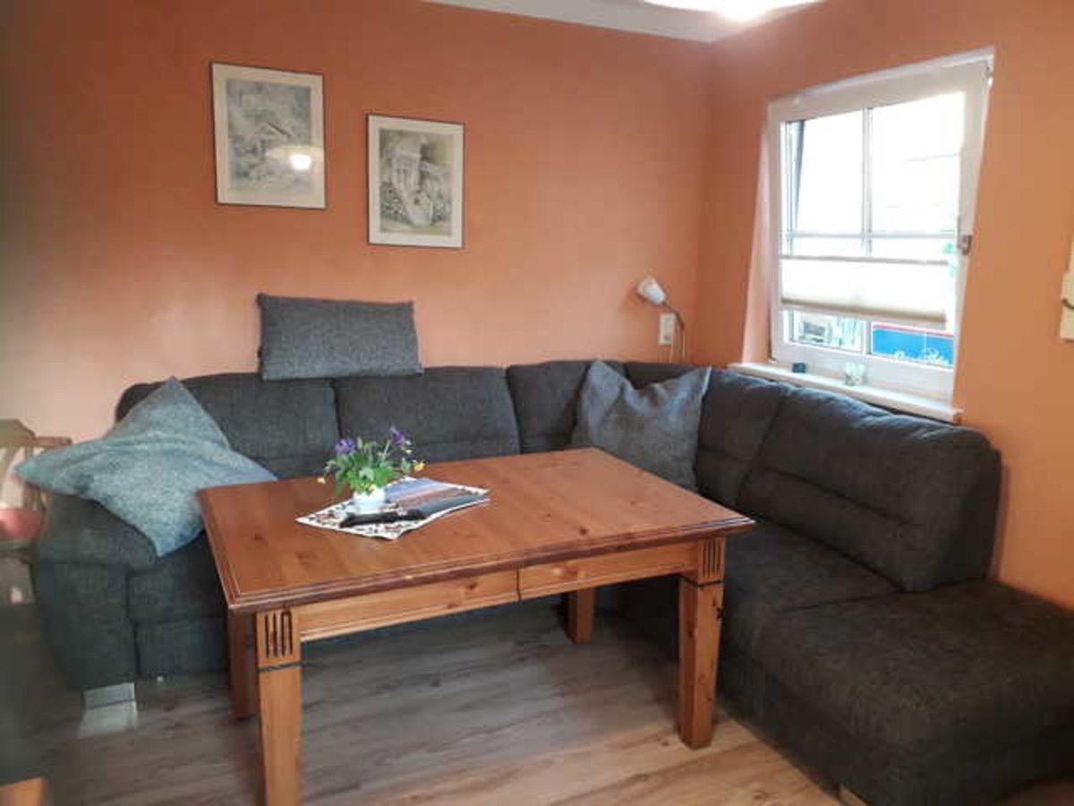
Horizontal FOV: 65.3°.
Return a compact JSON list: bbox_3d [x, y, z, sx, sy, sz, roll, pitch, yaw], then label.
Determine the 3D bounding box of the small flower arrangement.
[{"bbox_3d":[-0.458,0.177,2.341,0.272,0.198,0.213,-3,11,-22],"label":"small flower arrangement"}]

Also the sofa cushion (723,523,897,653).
[{"bbox_3d":[0.752,0.592,2.890,0.544,0.184,0.875,-3,11,-22],"label":"sofa cushion"}]

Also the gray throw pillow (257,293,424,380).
[{"bbox_3d":[-0.771,-0.257,3.348,0.632,0.331,0.118,-3,7,-22],"label":"gray throw pillow"}]

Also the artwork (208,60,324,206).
[{"bbox_3d":[-1.038,-1.031,3.271,0.417,0.528,0.022,-3,11,-22],"label":"artwork"}]

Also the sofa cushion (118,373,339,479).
[{"bbox_3d":[-1.166,0.137,3.260,0.794,0.500,0.272,-3,3,-22],"label":"sofa cushion"}]

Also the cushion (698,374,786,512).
[{"bbox_3d":[0.840,0.134,3.599,0.272,0.492,0.500,6,8,-23],"label":"cushion"}]

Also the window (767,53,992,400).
[{"bbox_3d":[1.261,-0.648,3.235,0.081,1.117,1.125,-8,13,-21],"label":"window"}]

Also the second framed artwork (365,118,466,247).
[{"bbox_3d":[-0.500,-0.918,3.515,0.415,0.523,0.022,-3,11,-22],"label":"second framed artwork"}]

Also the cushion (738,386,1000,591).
[{"bbox_3d":[1.108,0.251,2.972,0.272,0.500,0.889,6,8,-23],"label":"cushion"}]

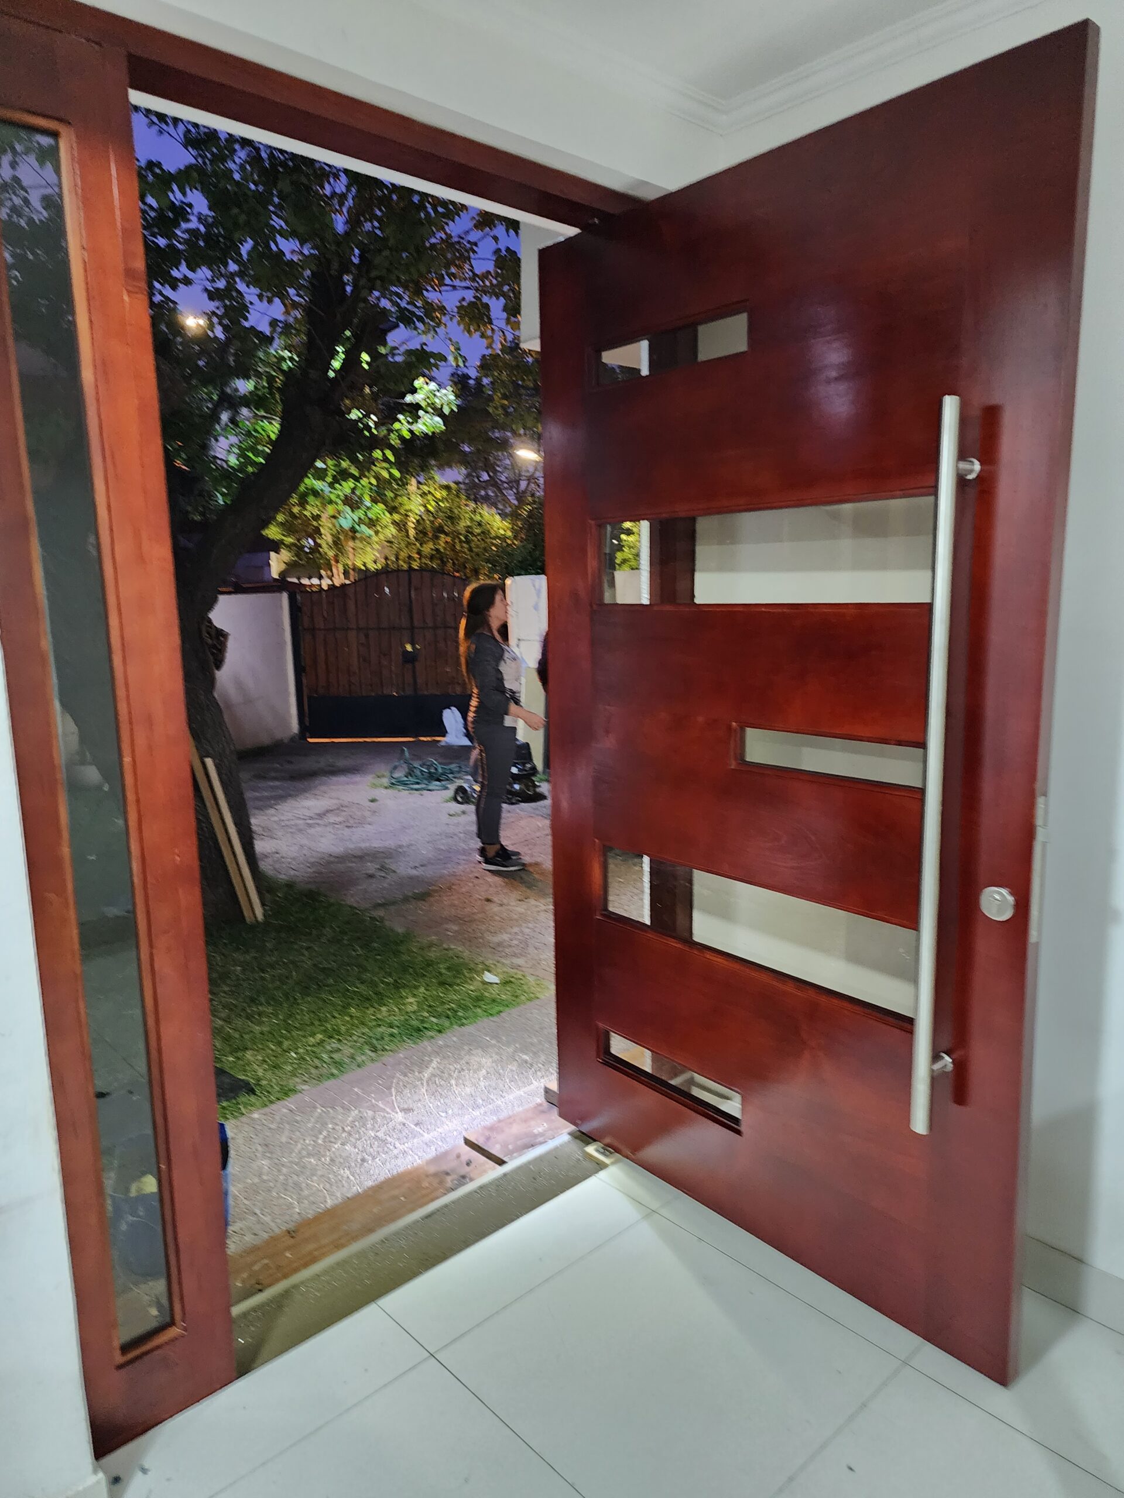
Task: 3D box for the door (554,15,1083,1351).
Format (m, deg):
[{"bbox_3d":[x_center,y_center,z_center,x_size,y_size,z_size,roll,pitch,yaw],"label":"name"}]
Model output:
[{"bbox_3d":[0.374,-0.020,2.002,0.044,2.130,1.193,-9,12,-40],"label":"door"}]

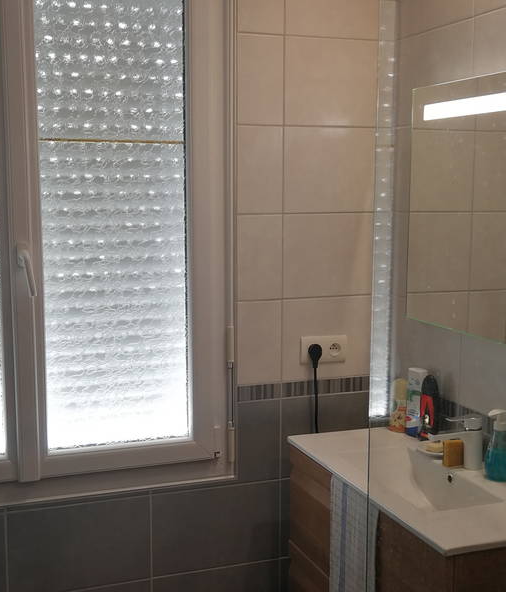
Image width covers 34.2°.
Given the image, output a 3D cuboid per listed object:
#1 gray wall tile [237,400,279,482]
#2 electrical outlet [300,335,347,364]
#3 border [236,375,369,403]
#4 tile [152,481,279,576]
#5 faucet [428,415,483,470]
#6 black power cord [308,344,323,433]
[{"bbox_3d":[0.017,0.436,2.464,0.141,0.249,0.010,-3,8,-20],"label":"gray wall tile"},{"bbox_3d":[0.213,0.160,2.486,0.148,0.081,0.015,-3,8,-20],"label":"electrical outlet"},{"bbox_3d":[0.172,0.282,2.501,0.470,0.048,0.010,-3,8,-20],"label":"border"},{"bbox_3d":[-0.106,0.690,2.452,0.400,0.253,0.010,-3,8,-20],"label":"tile"},{"bbox_3d":[0.516,0.372,2.080,0.152,0.138,0.048,-3,8,-20],"label":"faucet"},{"bbox_3d":[0.186,0.279,2.470,0.042,0.275,0.045,-3,8,-20],"label":"black power cord"}]

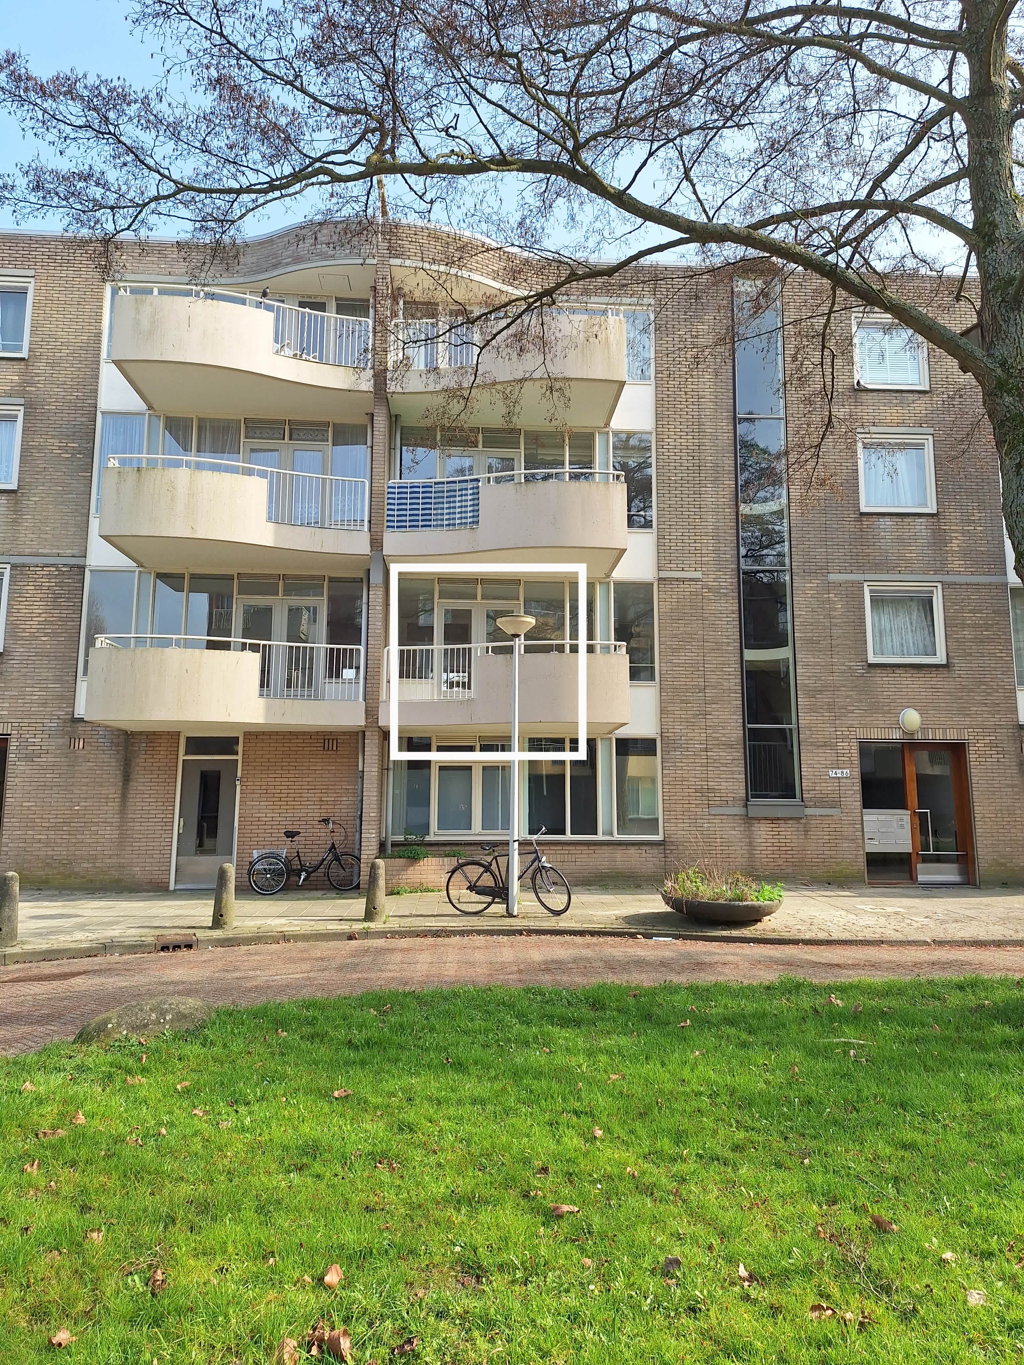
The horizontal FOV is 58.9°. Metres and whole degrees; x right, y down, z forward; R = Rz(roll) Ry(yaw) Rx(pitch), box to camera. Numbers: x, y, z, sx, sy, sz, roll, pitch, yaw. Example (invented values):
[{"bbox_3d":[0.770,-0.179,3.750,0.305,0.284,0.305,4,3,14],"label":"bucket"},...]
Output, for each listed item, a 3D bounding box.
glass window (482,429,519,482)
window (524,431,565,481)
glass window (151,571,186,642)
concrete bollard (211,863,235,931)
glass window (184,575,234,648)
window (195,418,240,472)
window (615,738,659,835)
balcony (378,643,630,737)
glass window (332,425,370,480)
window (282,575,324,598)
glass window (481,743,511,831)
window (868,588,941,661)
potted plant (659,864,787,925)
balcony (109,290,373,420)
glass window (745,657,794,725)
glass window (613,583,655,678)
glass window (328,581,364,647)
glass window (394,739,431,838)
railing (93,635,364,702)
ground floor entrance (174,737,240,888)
[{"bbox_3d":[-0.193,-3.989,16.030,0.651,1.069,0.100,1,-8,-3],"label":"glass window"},{"bbox_3d":[0.569,-3.574,15.920,0.747,1.751,0.080,1,-8,-5],"label":"window"},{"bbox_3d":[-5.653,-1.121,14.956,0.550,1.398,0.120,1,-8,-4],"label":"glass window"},{"bbox_3d":[-3.473,2.582,10.980,0.290,0.774,0.290,1,-8,-3],"label":"concrete bollard"},{"bbox_3d":[-5.048,-0.934,15.100,0.791,1.743,0.080,1,-8,-5],"label":"glass window"},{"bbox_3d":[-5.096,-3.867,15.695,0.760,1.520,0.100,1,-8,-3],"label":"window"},{"bbox_3d":[2.111,1.758,15.309,0.758,1.628,0.080,1,-8,-5],"label":"window"},{"bbox_3d":[-0.168,0.118,14.250,3.776,1.250,1.752,1,-8,-3],"label":"balcony"},{"bbox_3d":[-2.788,-3.630,15.656,0.639,1.791,0.080,1,-8,-5],"label":"glass window"},{"bbox_3d":[-3.507,-1.611,15.219,0.689,0.385,0.120,1,-8,-4],"label":"window"},{"bbox_3d":[-0.227,1.711,14.893,0.613,1.514,0.100,1,-8,-3],"label":"glass window"},{"bbox_3d":[6.919,-1.034,15.992,1.310,1.330,0.100,1,-8,-3],"label":"window"},{"bbox_3d":[2.720,2.723,11.709,1.605,0.711,1.600,1,-8,-3],"label":"potted plant"},{"bbox_3d":[-4.196,-5.368,14.903,3.910,1.250,2.000,1,-8,-3],"label":"balcony"},{"bbox_3d":[4.448,0.153,15.665,0.845,1.191,0.100,1,-8,-3],"label":"glass window"},{"bbox_3d":[2.111,-0.892,15.679,0.708,1.749,0.100,1,-8,-3],"label":"glass window"},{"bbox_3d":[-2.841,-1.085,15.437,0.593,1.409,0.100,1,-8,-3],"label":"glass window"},{"bbox_3d":[-1.623,1.691,14.809,0.632,1.661,0.100,1,-8,-3],"label":"glass window"},{"bbox_3d":[-4.215,-0.157,14.046,3.820,0.850,1.800,1,-8,-3],"label":"railing"},{"bbox_3d":[-4.982,2.108,14.802,0.950,2.463,0.150,1,-8,-3],"label":"ground floor entrance"}]

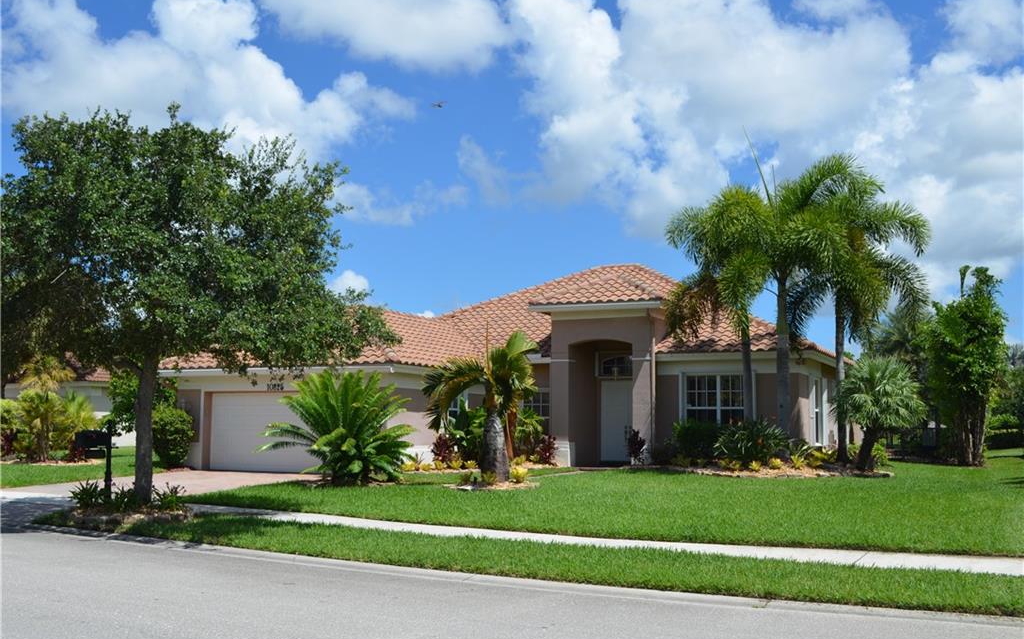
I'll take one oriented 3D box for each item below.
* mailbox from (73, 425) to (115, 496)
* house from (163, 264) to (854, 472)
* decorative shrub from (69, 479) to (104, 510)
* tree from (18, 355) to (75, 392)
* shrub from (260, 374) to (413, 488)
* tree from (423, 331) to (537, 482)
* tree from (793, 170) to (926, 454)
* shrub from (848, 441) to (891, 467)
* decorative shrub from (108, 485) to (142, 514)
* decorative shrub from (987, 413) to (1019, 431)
[{"bbox_3d":[-6.944,2.365,17.069,0.250,1.320,0.660,-5,-8,41],"label":"mailbox"},{"bbox_3d":[1.522,1.340,34.016,17.200,7.000,18.600,-2,-7,26],"label":"house"},{"bbox_3d":[-6.747,2.756,16.224,0.570,0.470,0.550,3,-6,-22],"label":"decorative shrub"},{"bbox_3d":[-16.108,3.058,35.490,1.900,3.650,1.900,3,-7,-24],"label":"tree"},{"bbox_3d":[-3.953,2.460,23.330,3.400,2.500,3.200,1,-6,-9],"label":"shrub"},{"bbox_3d":[-0.638,1.994,23.582,2.600,3.500,2.500,1,-6,-1],"label":"tree"},{"bbox_3d":[9.120,-0.036,26.730,3.664,7.494,3.900,1,-5,0],"label":"tree"},{"bbox_3d":[9.136,3.449,26.099,1.074,0.659,0.950,1,-5,0],"label":"shrub"},{"bbox_3d":[-5.977,2.752,15.823,0.540,0.440,0.520,3,-6,-20],"label":"decorative shrub"},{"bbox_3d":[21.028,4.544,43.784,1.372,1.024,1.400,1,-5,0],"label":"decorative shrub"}]

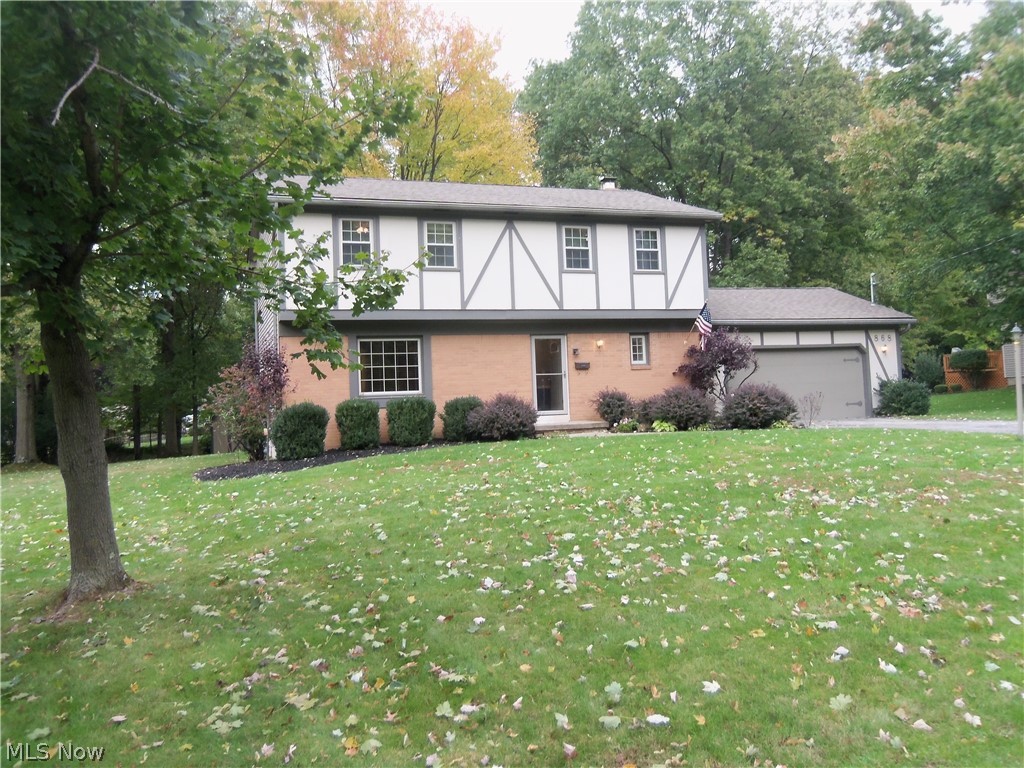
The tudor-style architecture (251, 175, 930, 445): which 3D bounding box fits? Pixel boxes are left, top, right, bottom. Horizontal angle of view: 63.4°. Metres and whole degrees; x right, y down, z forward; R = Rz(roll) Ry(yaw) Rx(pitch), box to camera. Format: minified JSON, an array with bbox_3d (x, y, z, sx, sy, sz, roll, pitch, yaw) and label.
[{"bbox_3d":[2.391,-2.329,25.253,19.195,7.487,8.844,-2,-1,-20],"label":"tudor-style architecture"}]

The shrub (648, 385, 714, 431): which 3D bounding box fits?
[{"bbox_3d":[4.299,0.596,21.007,1.590,1.167,1.475,-2,-1,-20],"label":"shrub"}]

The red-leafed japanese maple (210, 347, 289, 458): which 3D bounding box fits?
[{"bbox_3d":[-5.640,0.396,17.729,1.582,2.483,1.468,-2,-1,-20],"label":"red-leafed japanese maple"}]

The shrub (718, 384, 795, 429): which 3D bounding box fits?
[{"bbox_3d":[6.149,0.561,20.663,1.762,1.197,1.635,-2,-1,-20],"label":"shrub"}]

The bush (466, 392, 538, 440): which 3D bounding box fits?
[{"bbox_3d":[-0.239,0.741,18.874,1.546,1.094,1.434,-2,-1,0],"label":"bush"}]

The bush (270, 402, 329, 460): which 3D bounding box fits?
[{"bbox_3d":[-4.579,1.028,17.932,1.219,1.256,1.219,-2,-1,-20],"label":"bush"}]

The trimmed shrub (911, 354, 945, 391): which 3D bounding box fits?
[{"bbox_3d":[21.003,-0.632,41.869,1.490,1.921,1.459,-2,-1,-20],"label":"trimmed shrub"}]

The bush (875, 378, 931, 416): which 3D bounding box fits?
[{"bbox_3d":[11.763,0.407,24.951,1.480,1.145,1.449,-2,-1,-20],"label":"bush"}]

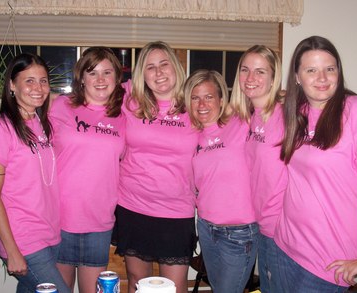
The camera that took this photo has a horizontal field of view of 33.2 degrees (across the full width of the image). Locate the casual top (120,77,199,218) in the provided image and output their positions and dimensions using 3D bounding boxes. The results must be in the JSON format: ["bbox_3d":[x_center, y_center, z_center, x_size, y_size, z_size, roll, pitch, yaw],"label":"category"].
[{"bbox_3d":[-0.088,0.030,2.580,0.410,0.560,0.260,0,7,-6],"label":"casual top"}]

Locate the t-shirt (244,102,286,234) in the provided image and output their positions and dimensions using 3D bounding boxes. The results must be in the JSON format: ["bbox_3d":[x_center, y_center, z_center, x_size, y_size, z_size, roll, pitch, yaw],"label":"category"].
[{"bbox_3d":[0.378,0.103,2.570,0.390,0.560,0.260,7,9,42],"label":"t-shirt"}]

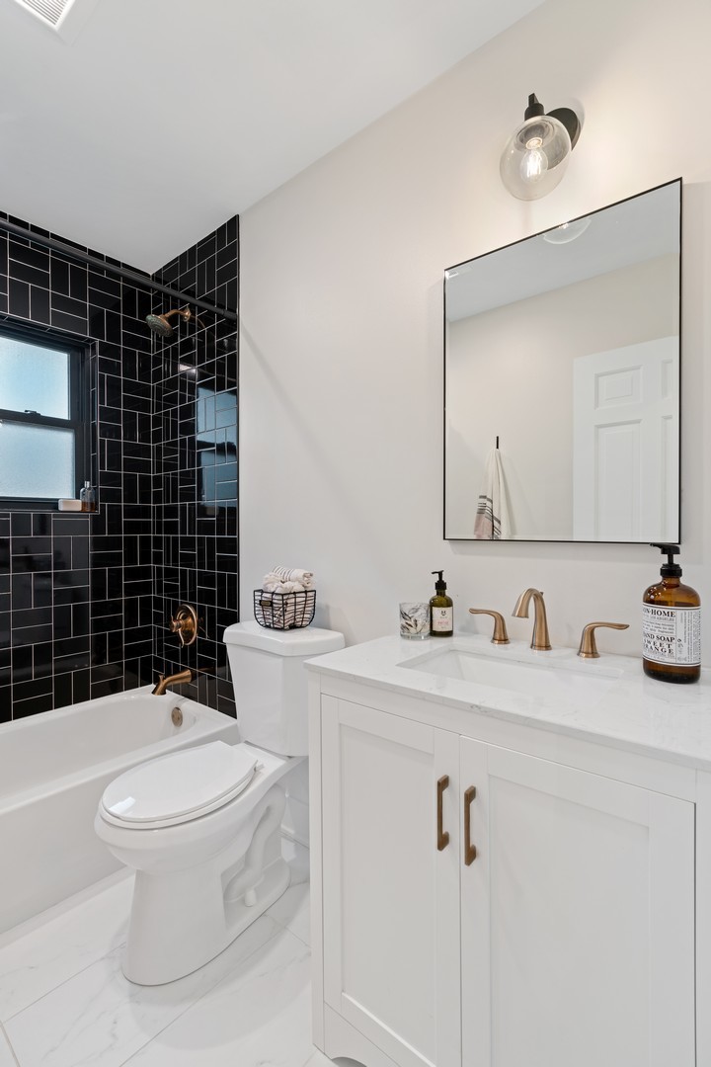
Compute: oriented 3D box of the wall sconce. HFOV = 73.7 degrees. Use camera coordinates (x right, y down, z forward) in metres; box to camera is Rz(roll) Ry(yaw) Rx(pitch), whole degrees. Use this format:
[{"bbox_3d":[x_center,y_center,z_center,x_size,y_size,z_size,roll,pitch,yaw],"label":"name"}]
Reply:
[{"bbox_3d":[0.421,-0.900,1.100,0.153,0.240,0.182,0,1,40],"label":"wall sconce"}]

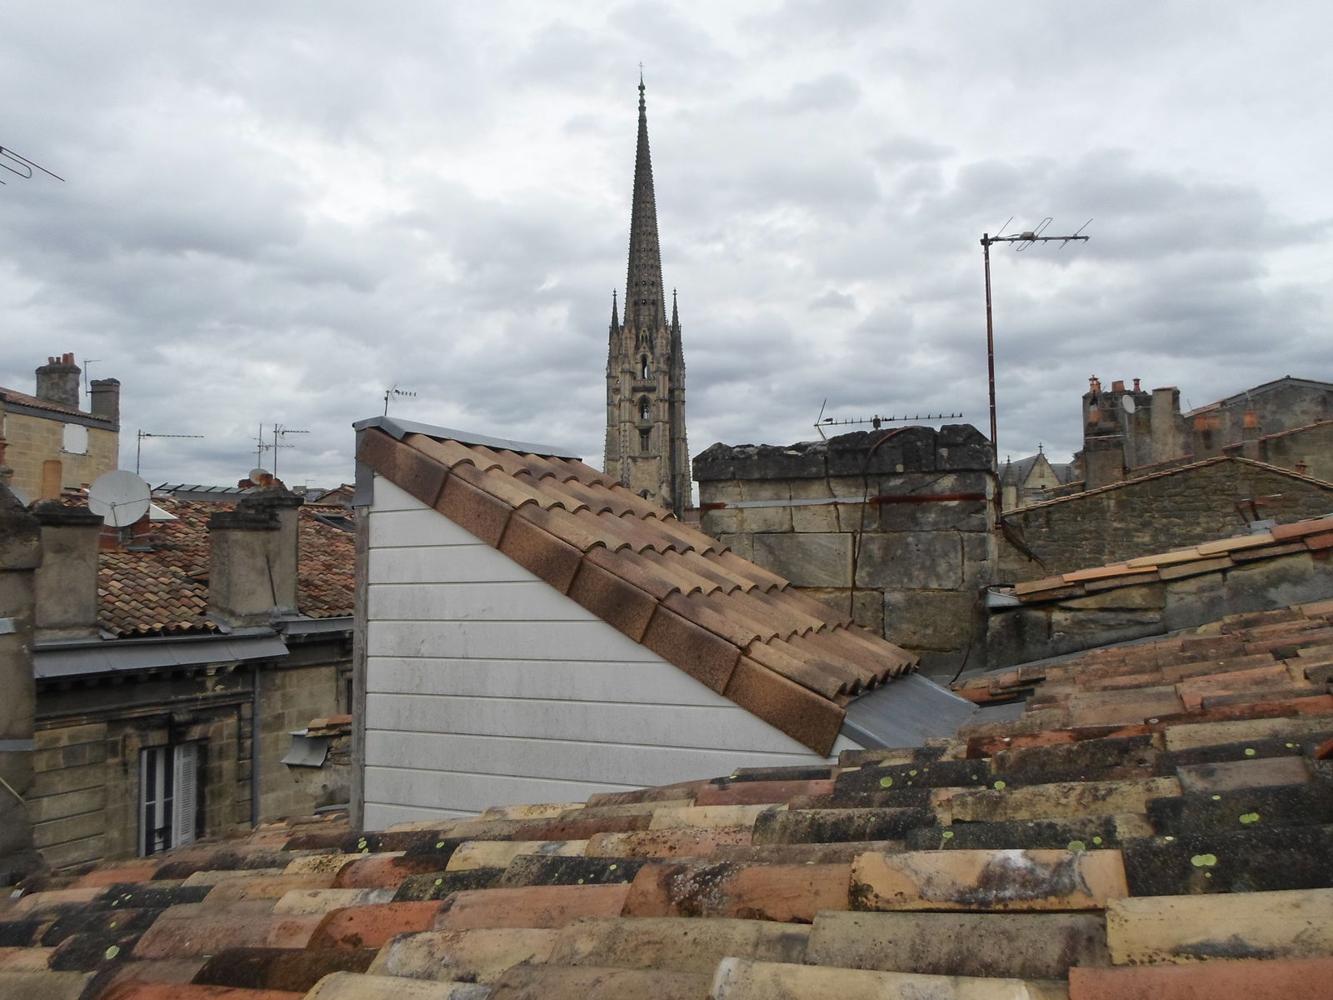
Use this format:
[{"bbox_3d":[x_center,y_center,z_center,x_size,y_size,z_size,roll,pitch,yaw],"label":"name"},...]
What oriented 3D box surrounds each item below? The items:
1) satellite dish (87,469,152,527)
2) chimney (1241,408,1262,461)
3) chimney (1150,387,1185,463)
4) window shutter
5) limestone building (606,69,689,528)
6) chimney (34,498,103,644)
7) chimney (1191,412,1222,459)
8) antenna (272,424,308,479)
[{"bbox_3d":[-9.557,-0.062,16.805,1.080,1.020,0.420,1,-19,-21],"label":"satellite dish"},{"bbox_3d":[14.716,-1.610,24.205,0.420,1.330,0.420,-4,-6,30],"label":"chimney"},{"bbox_3d":[14.154,-2.108,27.259,0.740,2.150,0.620,-4,-6,30],"label":"chimney"},{"bbox_3d":[-7.190,4.564,14.341,0.050,1.850,0.430,-4,-6,30],"label":"window shutter"},{"bbox_3d":[-4.116,-30.970,186.298,16.500,105.400,16.500,-1,-5,0],"label":"limestone building"},{"bbox_3d":[-8.278,0.976,13.103,0.550,1.880,0.820,-4,-6,30],"label":"chimney"},{"bbox_3d":[14.439,-1.697,25.718,0.660,1.280,0.420,-4,-6,30],"label":"chimney"},{"bbox_3d":[-10.829,-1.380,27.730,1.120,1.600,0.420,-2,-5,17],"label":"antenna"}]

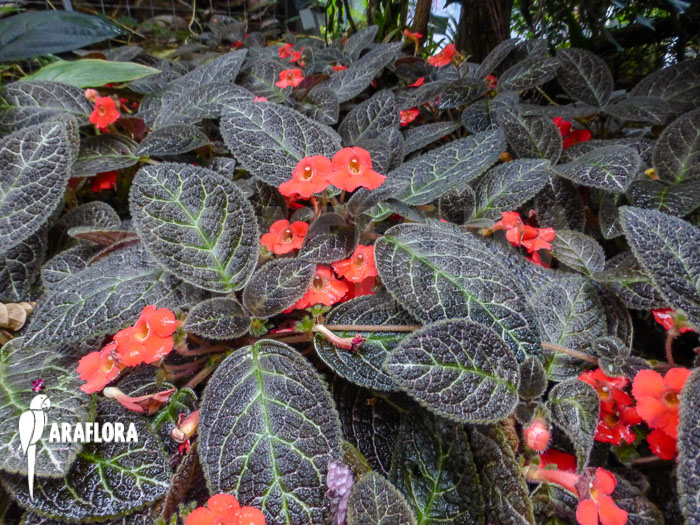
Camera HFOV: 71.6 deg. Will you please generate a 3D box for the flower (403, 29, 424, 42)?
[{"bbox_3d":[0.097,-0.340,0.740,0.030,0.022,0.028,-18,3,10],"label":"flower"}]

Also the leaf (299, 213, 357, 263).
[{"bbox_3d":[-0.012,-0.012,0.250,0.037,0.008,0.028,-38,67,-20],"label":"leaf"}]

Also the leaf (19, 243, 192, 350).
[{"bbox_3d":[-0.138,0.017,0.274,0.093,0.018,0.052,-29,57,-21],"label":"leaf"}]

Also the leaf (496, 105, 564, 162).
[{"bbox_3d":[0.151,-0.112,0.412,0.054,0.014,0.076,-18,59,-15],"label":"leaf"}]

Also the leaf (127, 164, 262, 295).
[{"bbox_3d":[-0.093,-0.020,0.270,0.058,0.013,0.095,-34,71,-14],"label":"leaf"}]

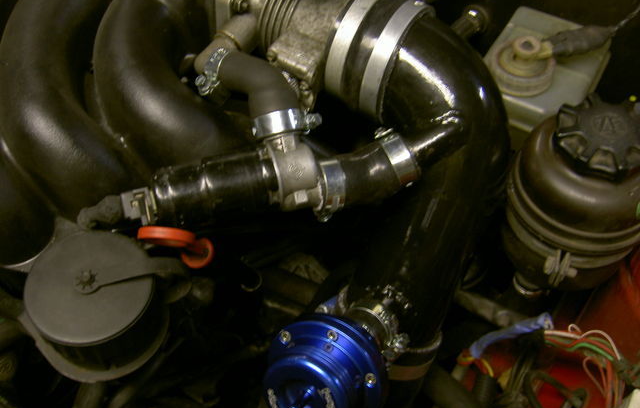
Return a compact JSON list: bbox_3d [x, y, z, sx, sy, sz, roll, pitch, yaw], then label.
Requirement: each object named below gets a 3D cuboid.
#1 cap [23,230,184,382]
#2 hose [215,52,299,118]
[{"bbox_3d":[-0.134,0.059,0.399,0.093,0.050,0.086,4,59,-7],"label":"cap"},{"bbox_3d":[-0.040,-0.078,0.405,0.055,0.036,0.046,2,62,-5],"label":"hose"}]

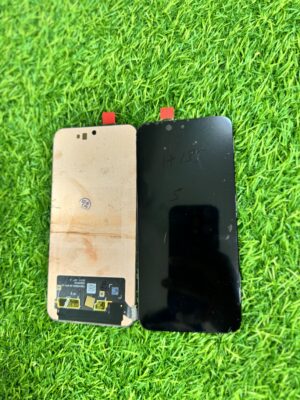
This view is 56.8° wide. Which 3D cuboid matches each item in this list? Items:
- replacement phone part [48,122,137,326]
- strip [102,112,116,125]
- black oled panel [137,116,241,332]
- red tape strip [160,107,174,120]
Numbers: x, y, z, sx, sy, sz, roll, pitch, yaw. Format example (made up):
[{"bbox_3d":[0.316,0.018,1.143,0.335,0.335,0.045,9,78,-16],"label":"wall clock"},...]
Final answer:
[{"bbox_3d":[-0.046,0.018,0.223,0.072,0.003,0.157,0,85,11],"label":"replacement phone part"},{"bbox_3d":[-0.034,-0.067,0.228,0.011,0.001,0.011,0,85,11],"label":"strip"},{"bbox_3d":[0.027,0.017,0.209,0.073,0.003,0.159,-2,85,11],"label":"black oled panel"},{"bbox_3d":[0.014,-0.068,0.219,0.011,0.001,0.011,-2,85,11],"label":"red tape strip"}]

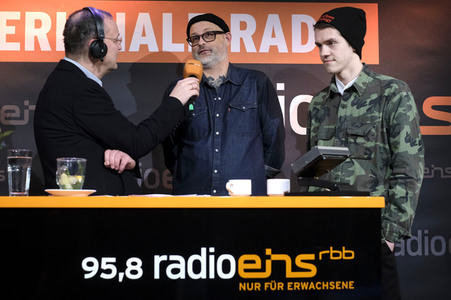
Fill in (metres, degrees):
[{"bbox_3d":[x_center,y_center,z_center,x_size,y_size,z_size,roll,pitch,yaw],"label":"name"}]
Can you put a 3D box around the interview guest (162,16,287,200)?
[{"bbox_3d":[-0.009,0.324,2.800,0.550,1.840,0.360,-1,-5,10],"label":"interview guest"}]

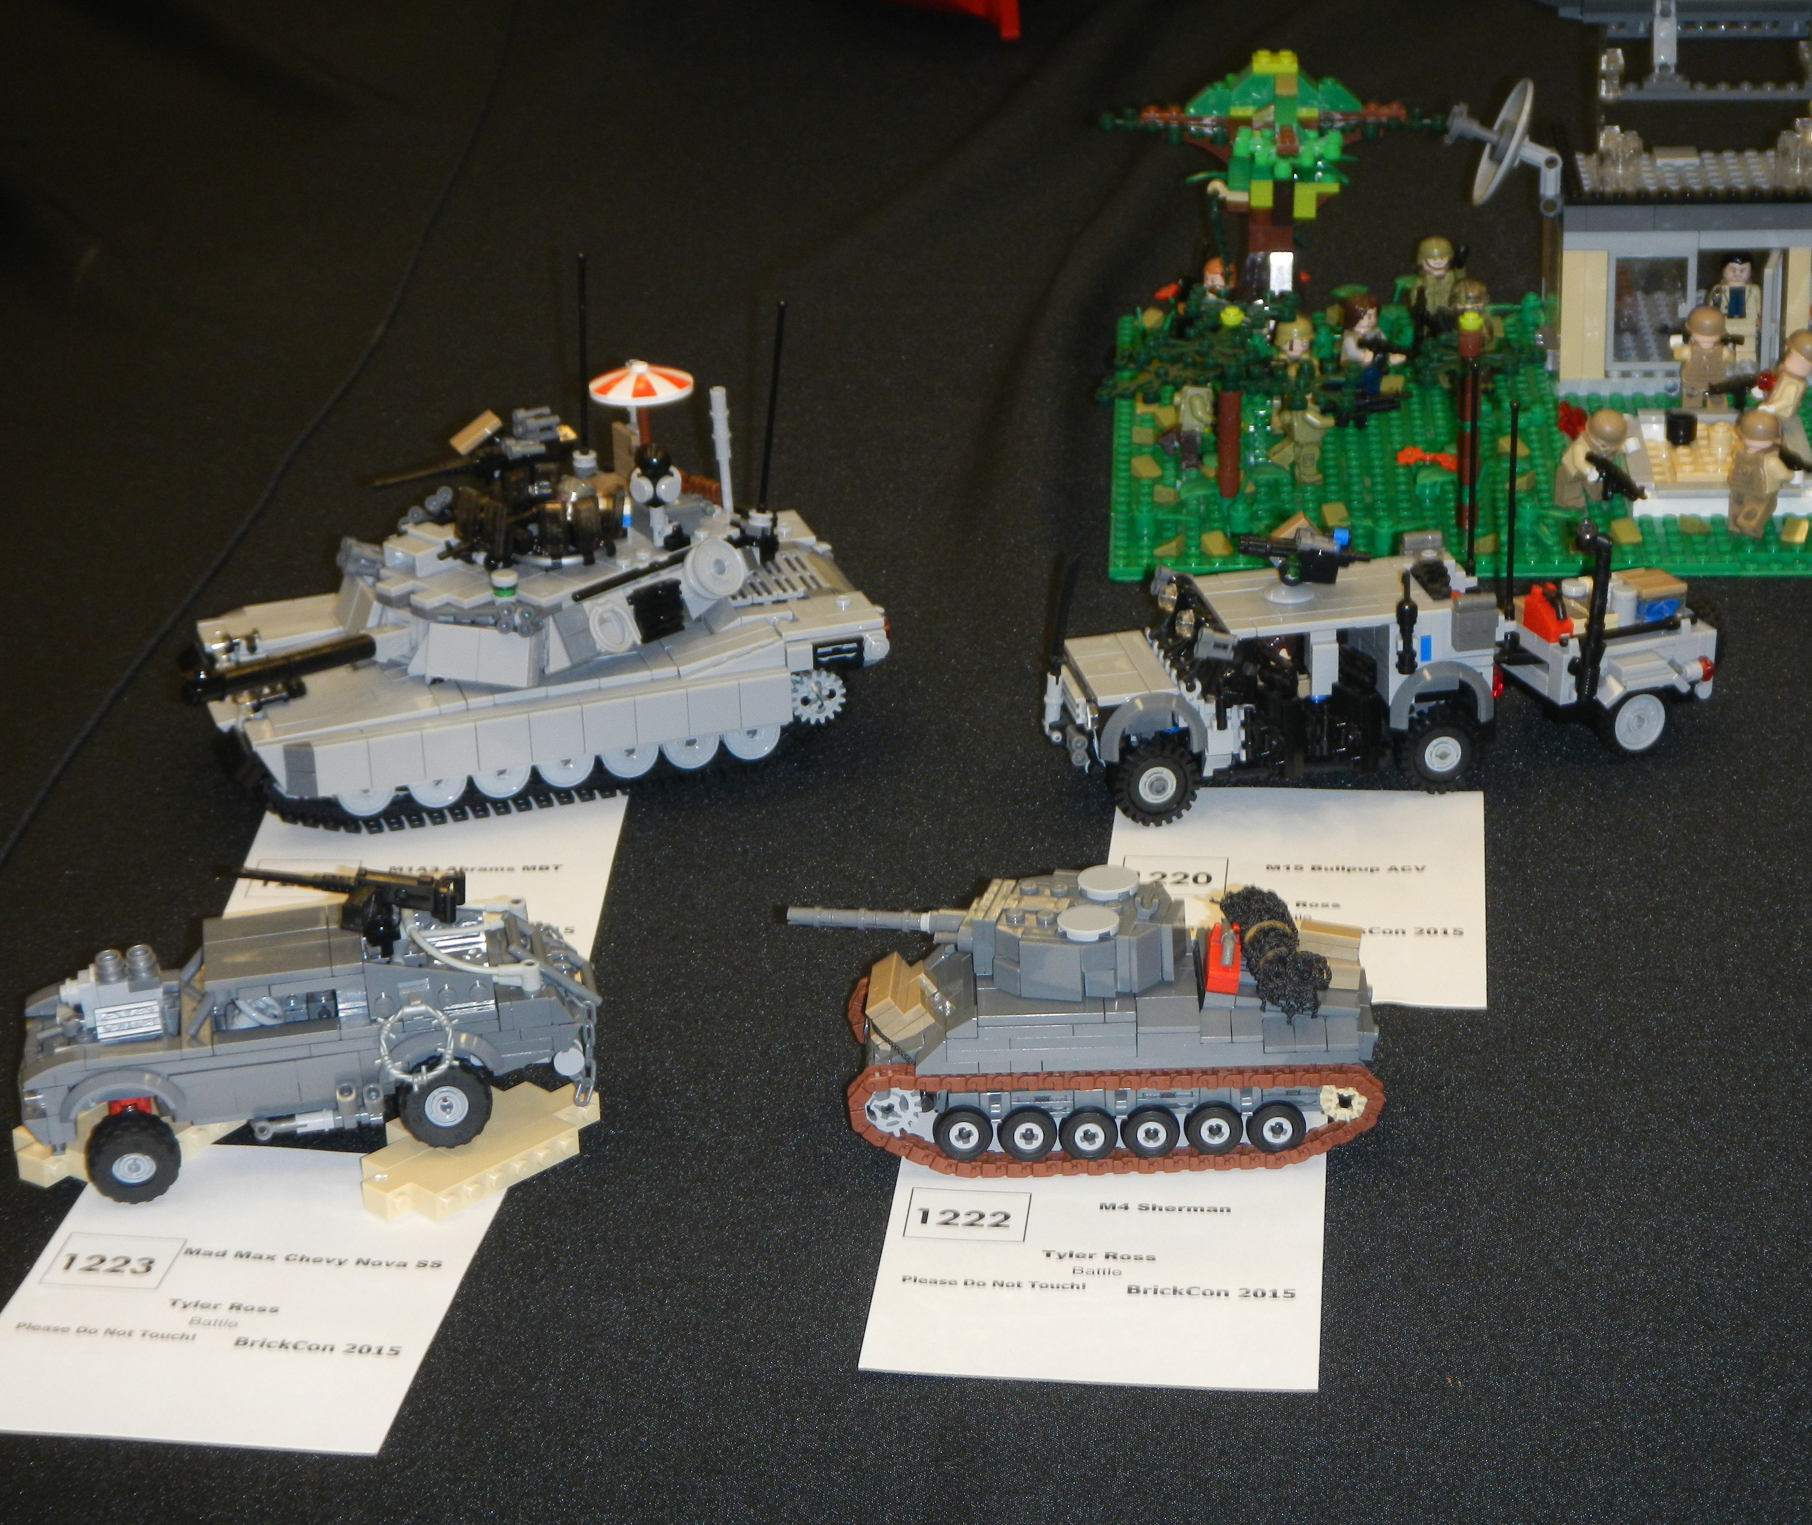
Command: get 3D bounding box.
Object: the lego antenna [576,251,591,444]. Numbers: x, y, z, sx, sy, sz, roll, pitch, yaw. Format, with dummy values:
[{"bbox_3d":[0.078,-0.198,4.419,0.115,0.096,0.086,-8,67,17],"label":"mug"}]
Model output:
[{"bbox_3d":[-0.099,-0.125,1.499,0.004,0.065,0.004,-9,25,-16],"label":"lego antenna"}]

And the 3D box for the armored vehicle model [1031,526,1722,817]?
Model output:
[{"bbox_3d":[0.144,-0.039,1.469,0.210,0.079,0.060,-7,25,-12],"label":"armored vehicle model"}]

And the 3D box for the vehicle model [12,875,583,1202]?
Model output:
[{"bbox_3d":[-0.155,0.062,1.263,0.149,0.076,0.056,-6,23,-7],"label":"vehicle model"}]

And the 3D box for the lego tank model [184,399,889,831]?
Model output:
[{"bbox_3d":[-0.118,-0.053,1.484,0.211,0.103,0.097,-9,25,-16],"label":"lego tank model"}]

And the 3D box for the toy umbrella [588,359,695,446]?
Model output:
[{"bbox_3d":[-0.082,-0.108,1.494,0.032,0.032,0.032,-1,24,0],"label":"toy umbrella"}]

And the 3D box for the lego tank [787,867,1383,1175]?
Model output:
[{"bbox_3d":[0.046,0.064,1.265,0.152,0.065,0.063,-2,24,-1],"label":"lego tank"}]

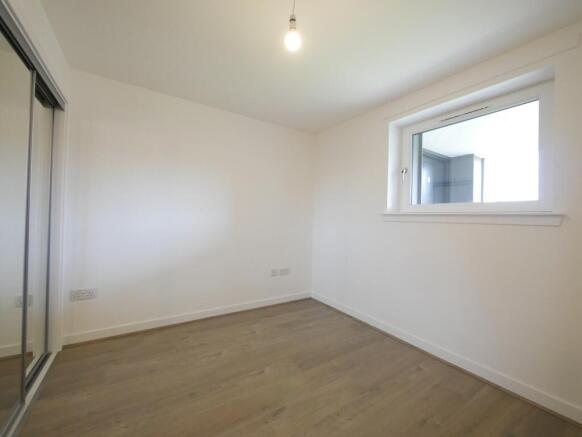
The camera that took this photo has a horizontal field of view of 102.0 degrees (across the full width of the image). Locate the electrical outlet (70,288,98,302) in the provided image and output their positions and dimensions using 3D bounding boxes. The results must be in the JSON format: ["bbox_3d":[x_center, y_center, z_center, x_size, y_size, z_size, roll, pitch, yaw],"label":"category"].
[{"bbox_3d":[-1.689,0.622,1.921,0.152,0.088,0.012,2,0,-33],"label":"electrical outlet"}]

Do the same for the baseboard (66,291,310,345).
[{"bbox_3d":[-0.760,0.996,2.521,2.460,0.087,0.018,2,0,-33],"label":"baseboard"}]

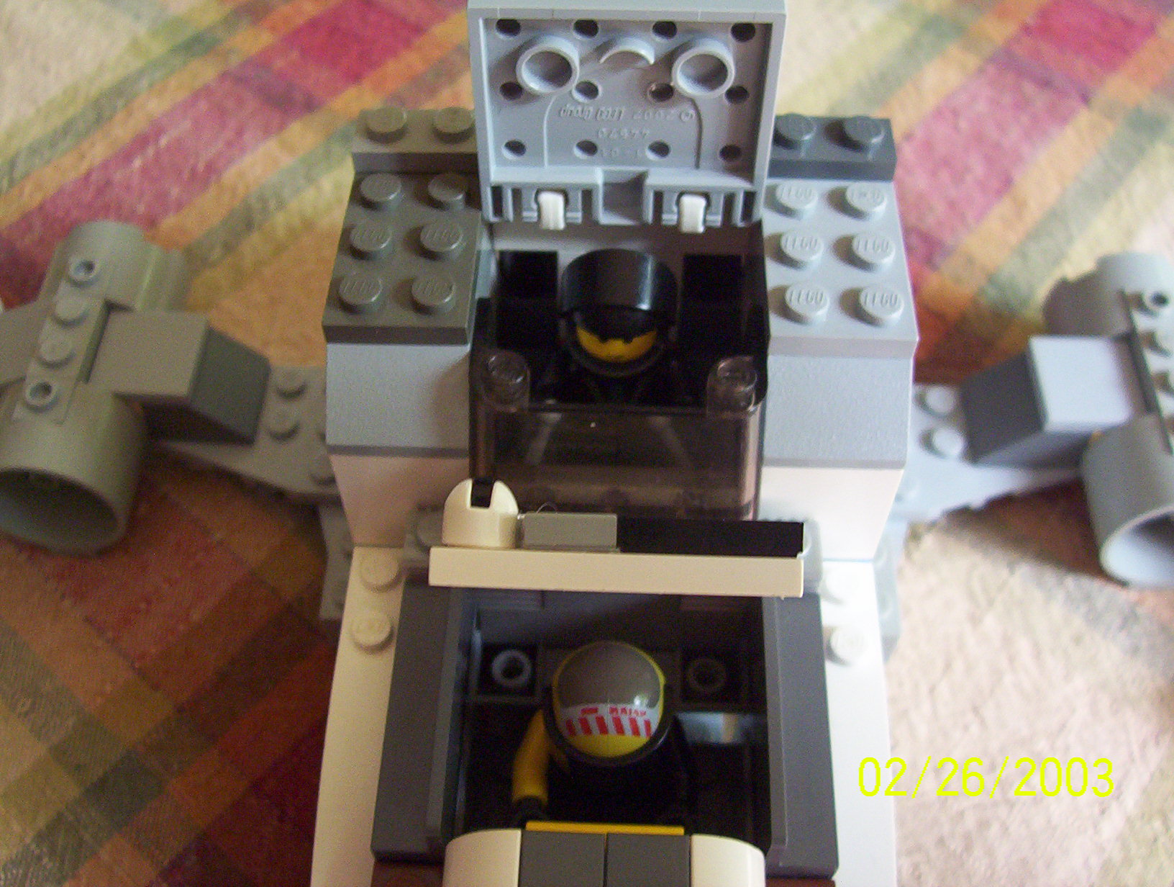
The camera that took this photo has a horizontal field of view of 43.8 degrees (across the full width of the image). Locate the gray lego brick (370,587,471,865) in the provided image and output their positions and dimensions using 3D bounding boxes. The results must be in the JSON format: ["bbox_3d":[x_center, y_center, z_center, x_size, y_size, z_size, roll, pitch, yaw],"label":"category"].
[{"bbox_3d":[-0.018,0.029,0.163,0.008,0.010,0.032,2,53,1],"label":"gray lego brick"}]

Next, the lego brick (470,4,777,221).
[{"bbox_3d":[0.004,-0.036,0.158,0.032,0.029,0.005,1,52,1],"label":"lego brick"}]

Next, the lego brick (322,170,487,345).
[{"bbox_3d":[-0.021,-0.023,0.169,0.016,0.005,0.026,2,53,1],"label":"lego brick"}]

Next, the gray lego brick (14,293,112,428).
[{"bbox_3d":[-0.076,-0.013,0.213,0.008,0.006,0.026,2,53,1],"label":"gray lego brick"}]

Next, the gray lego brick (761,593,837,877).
[{"bbox_3d":[0.023,0.030,0.162,0.008,0.010,0.032,2,53,1],"label":"gray lego brick"}]

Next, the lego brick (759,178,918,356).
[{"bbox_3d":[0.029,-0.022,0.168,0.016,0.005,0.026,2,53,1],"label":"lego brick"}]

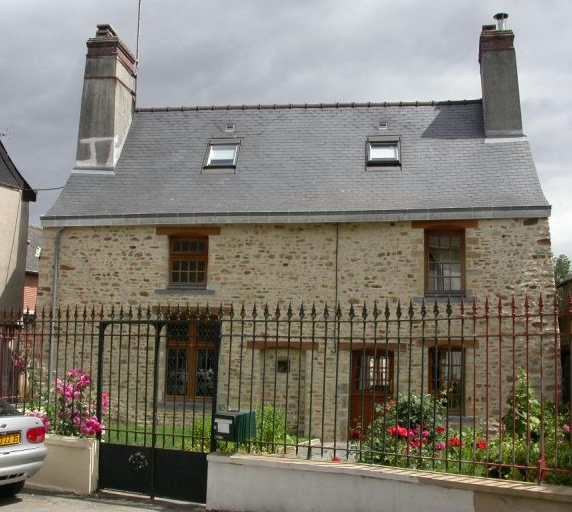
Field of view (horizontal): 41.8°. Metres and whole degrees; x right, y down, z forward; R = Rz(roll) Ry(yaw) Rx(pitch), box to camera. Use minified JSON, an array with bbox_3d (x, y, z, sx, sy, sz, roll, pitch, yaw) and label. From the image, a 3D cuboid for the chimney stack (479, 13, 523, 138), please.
[{"bbox_3d":[5.311,-4.416,18.478,0.900,3.200,0.850,0,-7,9],"label":"chimney stack"}]

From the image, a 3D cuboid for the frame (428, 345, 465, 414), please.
[{"bbox_3d":[3.377,2.627,15.701,0.766,1.429,0.130,0,-7,9],"label":"frame"}]

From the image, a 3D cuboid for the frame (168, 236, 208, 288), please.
[{"bbox_3d":[-2.203,0.136,16.851,0.912,1.171,0.130,0,-7,9],"label":"frame"}]

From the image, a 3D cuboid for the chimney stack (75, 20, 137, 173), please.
[{"bbox_3d":[-4.637,-3.983,19.655,1.030,3.720,1.330,0,-7,9],"label":"chimney stack"}]

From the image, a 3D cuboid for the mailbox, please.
[{"bbox_3d":[-0.573,1.908,8.397,0.287,0.288,0.410,-3,-8,29],"label":"mailbox"}]

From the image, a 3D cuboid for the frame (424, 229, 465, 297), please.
[{"bbox_3d":[3.404,0.146,16.011,0.859,1.463,0.130,0,-7,9],"label":"frame"}]

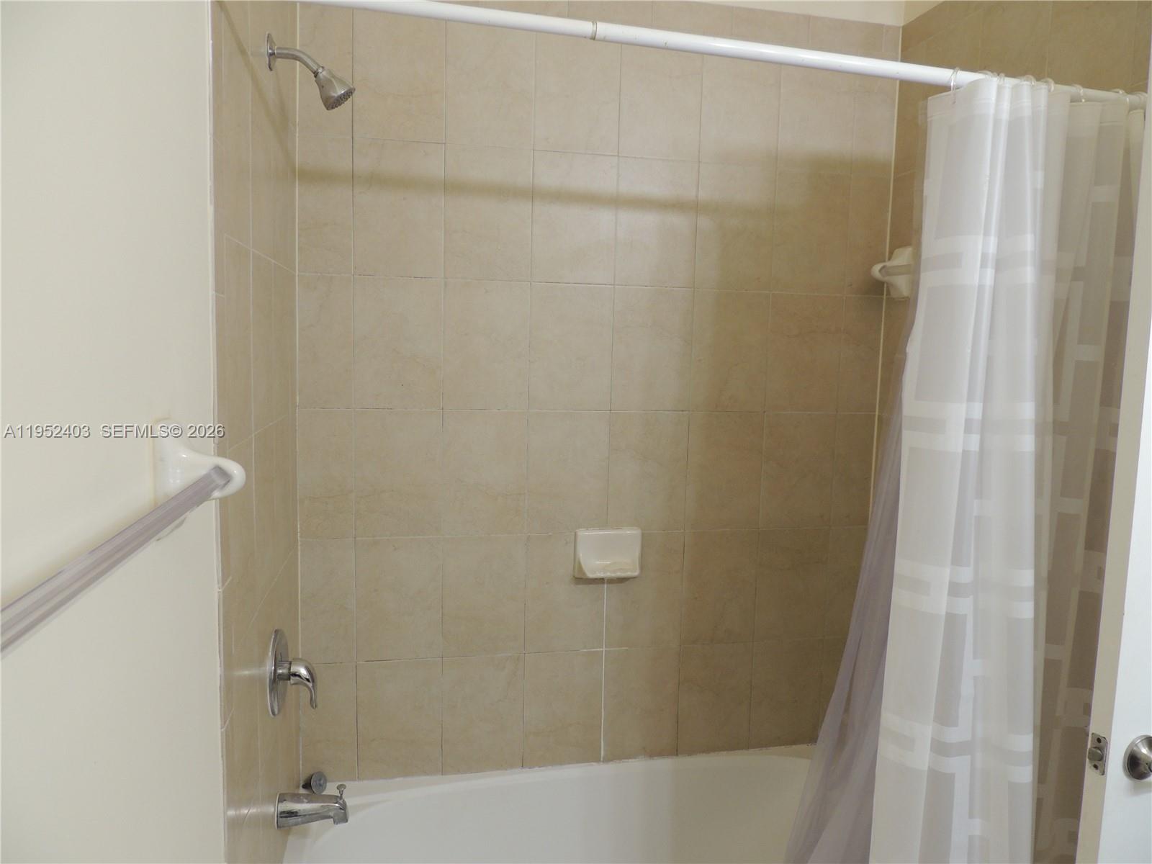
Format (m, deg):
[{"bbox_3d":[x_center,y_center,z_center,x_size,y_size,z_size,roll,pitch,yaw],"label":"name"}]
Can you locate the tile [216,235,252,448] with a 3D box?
[{"bbox_3d":[-0.515,-0.138,1.214,0.010,0.303,0.198,0,6,-12],"label":"tile"}]

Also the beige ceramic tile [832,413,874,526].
[{"bbox_3d":[0.745,0.102,2.147,0.113,0.306,0.010,0,6,-11],"label":"beige ceramic tile"}]

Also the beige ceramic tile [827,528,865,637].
[{"bbox_3d":[0.730,0.405,2.159,0.111,0.303,0.009,0,6,-11],"label":"beige ceramic tile"}]

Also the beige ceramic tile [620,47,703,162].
[{"bbox_3d":[0.204,-0.810,1.917,0.202,0.303,0.010,0,6,-12],"label":"beige ceramic tile"}]

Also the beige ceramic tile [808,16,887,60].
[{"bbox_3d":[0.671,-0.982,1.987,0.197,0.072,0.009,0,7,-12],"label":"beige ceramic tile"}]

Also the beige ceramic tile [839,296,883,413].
[{"bbox_3d":[0.744,-0.201,2.090,0.112,0.303,0.010,0,6,-11],"label":"beige ceramic tile"}]

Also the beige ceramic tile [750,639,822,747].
[{"bbox_3d":[0.567,0.707,2.160,0.202,0.300,0.009,0,6,-11],"label":"beige ceramic tile"}]

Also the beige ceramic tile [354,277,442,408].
[{"bbox_3d":[-0.410,-0.204,1.856,0.202,0.303,0.010,0,6,-11],"label":"beige ceramic tile"}]

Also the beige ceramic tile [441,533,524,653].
[{"bbox_3d":[-0.226,0.403,1.966,0.201,0.302,0.009,0,7,-12],"label":"beige ceramic tile"}]

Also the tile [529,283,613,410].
[{"bbox_3d":[-0.010,-0.204,1.941,0.202,0.303,0.010,0,6,-12],"label":"tile"}]

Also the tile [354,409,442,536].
[{"bbox_3d":[-0.418,0.099,1.892,0.202,0.303,0.009,0,6,-11],"label":"tile"}]

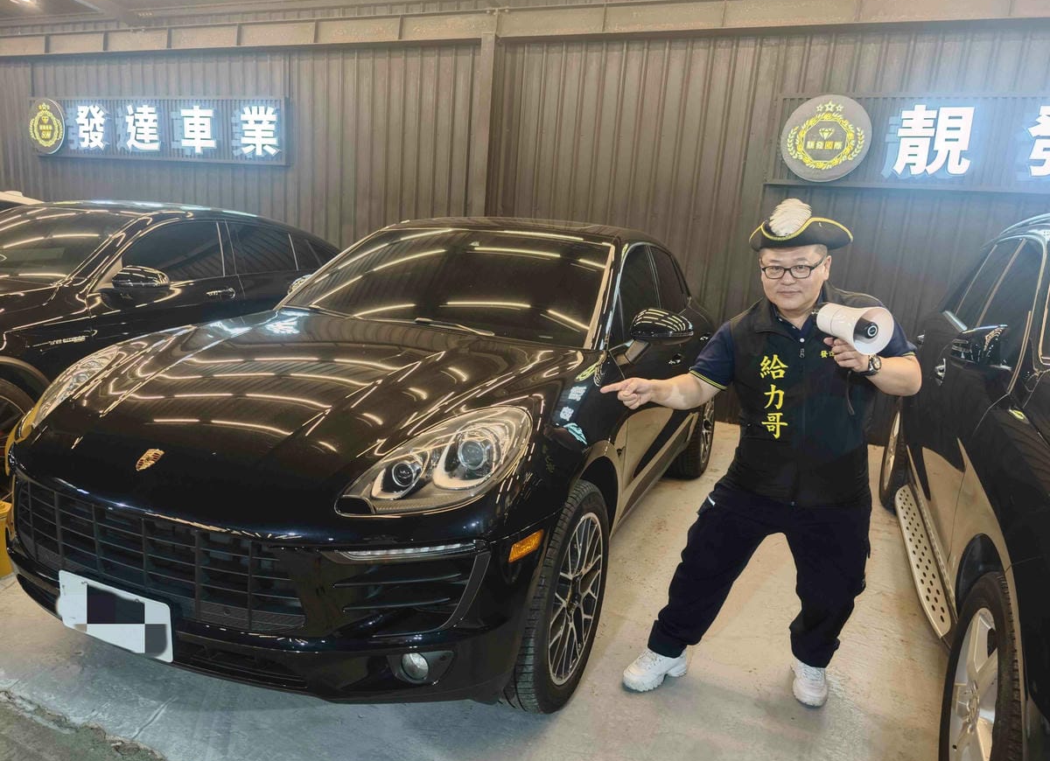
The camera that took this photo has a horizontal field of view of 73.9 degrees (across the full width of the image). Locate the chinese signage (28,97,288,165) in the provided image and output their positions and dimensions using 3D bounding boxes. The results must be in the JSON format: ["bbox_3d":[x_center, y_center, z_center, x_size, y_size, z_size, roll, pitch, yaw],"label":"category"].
[{"bbox_3d":[-4.336,-2.899,8.041,3.928,0.685,0.120,9,13,20],"label":"chinese signage"}]

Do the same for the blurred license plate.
[{"bbox_3d":[-1.018,0.577,1.726,0.380,0.160,0.020,8,13,22],"label":"blurred license plate"}]

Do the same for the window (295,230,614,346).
[{"bbox_3d":[-0.320,-0.472,3.090,1.430,0.120,0.820,8,43,22],"label":"window"}]

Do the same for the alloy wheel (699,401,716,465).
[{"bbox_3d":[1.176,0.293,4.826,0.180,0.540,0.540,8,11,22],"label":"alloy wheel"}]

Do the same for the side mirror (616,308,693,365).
[{"bbox_3d":[0.539,-0.179,2.857,0.270,0.230,0.180,8,11,22],"label":"side mirror"}]

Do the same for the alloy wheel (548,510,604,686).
[{"bbox_3d":[0.092,0.681,2.266,0.180,0.540,0.540,8,11,22],"label":"alloy wheel"}]

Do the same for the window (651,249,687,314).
[{"bbox_3d":[0.831,-0.558,3.936,0.060,0.380,0.820,-7,5,24],"label":"window"}]

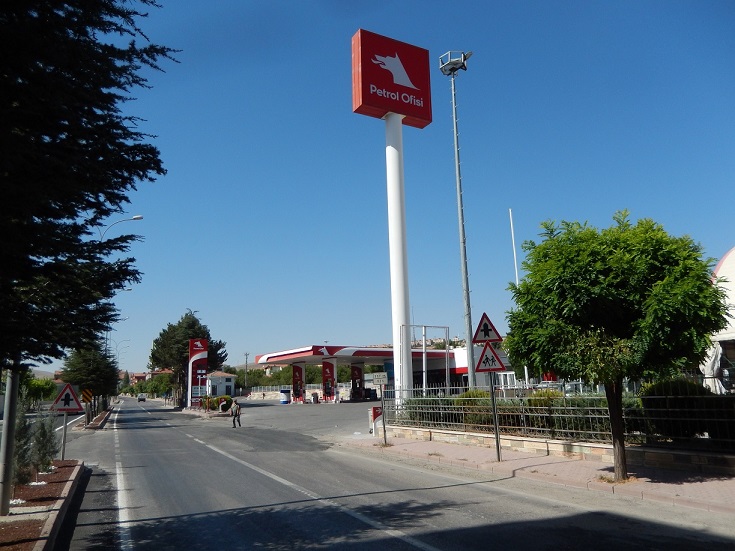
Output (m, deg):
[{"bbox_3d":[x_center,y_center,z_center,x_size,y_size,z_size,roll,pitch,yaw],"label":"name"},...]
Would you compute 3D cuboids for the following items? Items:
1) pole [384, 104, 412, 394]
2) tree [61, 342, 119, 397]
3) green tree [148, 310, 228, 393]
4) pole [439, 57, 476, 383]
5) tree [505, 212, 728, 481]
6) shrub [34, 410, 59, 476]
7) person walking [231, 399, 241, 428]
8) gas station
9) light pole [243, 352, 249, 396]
[{"bbox_3d":[1.502,-0.791,27.684,0.860,14.675,0.860,-1,-11,0],"label":"pole"},{"bbox_3d":[-19.042,7.350,41.431,4.000,5.363,4.000,-1,-11,0],"label":"tree"},{"bbox_3d":[-18.428,8.701,62.573,8.230,10.145,7.806,-1,-11,0],"label":"green tree"},{"bbox_3d":[4.066,-2.068,24.870,1.350,16.205,1.200,-1,-11,0],"label":"pole"},{"bbox_3d":[4.599,1.280,11.454,4.107,5.096,4.023,-1,-11,0],"label":"tree"},{"bbox_3d":[-7.056,3.715,13.132,0.547,1.303,0.547,-1,-11,0],"label":"shrub"},{"bbox_3d":[-7.991,8.403,36.082,0.550,1.716,0.500,6,-13,-31],"label":"person walking"},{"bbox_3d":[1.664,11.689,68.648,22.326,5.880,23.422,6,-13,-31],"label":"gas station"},{"bbox_3d":[-24.236,19.611,118.541,1.000,8.471,0.600,-1,-11,0],"label":"light pole"}]

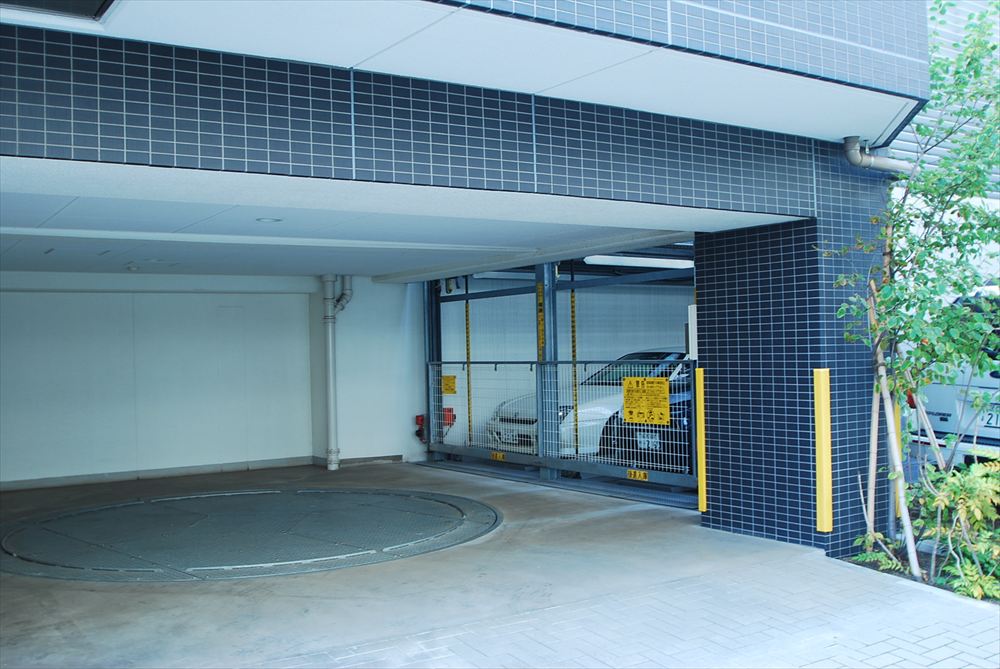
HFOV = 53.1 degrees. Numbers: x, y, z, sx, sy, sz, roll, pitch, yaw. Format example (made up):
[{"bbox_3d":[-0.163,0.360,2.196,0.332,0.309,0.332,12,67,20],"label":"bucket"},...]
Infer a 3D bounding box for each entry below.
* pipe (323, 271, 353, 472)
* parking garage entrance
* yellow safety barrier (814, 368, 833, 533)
[{"bbox_3d":[-1.799,0.422,11.142,0.380,2.165,0.160,-1,-1,-33],"label":"pipe"},{"bbox_3d":[0.426,0.352,9.870,0.280,2.140,4.580,-1,-1,-33],"label":"parking garage entrance"},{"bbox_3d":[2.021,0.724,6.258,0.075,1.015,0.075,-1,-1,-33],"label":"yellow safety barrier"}]

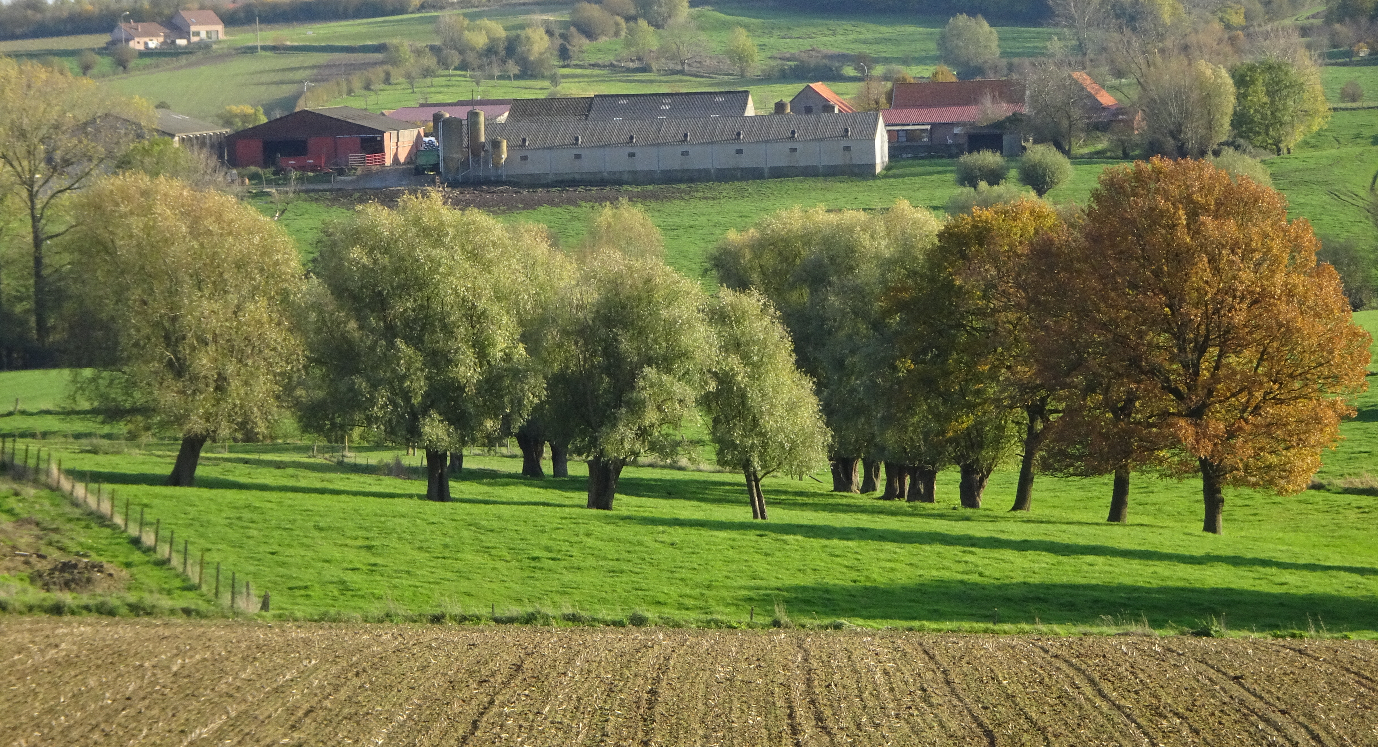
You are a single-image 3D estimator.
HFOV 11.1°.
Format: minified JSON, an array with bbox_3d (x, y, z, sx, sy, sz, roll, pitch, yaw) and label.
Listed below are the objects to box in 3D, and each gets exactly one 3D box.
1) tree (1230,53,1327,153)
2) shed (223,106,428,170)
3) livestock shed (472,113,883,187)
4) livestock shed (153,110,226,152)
[{"bbox_3d":[65.001,-29.449,780.000,10.600,11.000,10.200,-1,3,9],"label":"tree"},{"bbox_3d":[-39.713,-25.788,772.639,17.400,6.300,19.000,-1,3,9],"label":"shed"},{"bbox_3d":[-2.046,-23.576,744.379,45.200,6.500,11.800,-1,3,9],"label":"livestock shed"},{"bbox_3d":[-59.589,-24.835,760.880,14.800,6.600,24.000,-1,3,9],"label":"livestock shed"}]

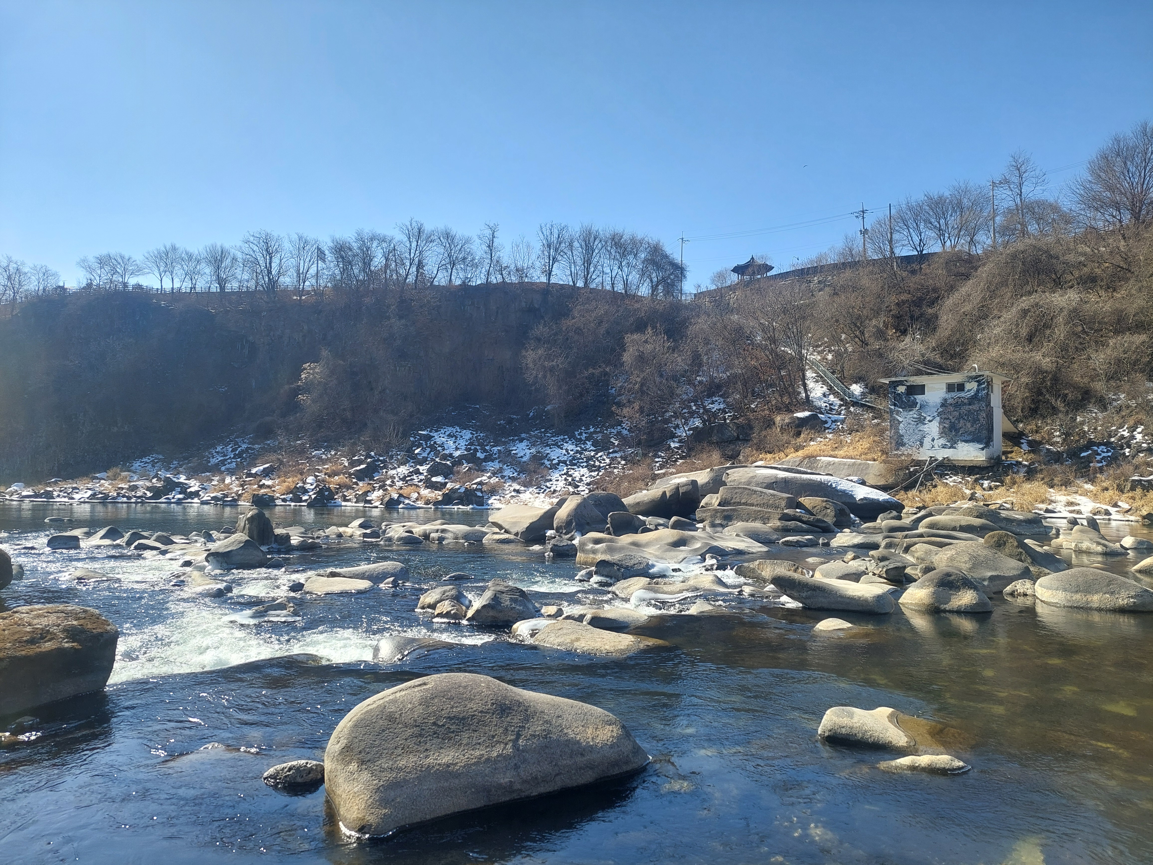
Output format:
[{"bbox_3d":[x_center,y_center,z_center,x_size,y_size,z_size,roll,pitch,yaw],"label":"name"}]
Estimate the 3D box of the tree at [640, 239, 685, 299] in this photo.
[{"bbox_3d":[12.191,-23.232,118.000,6.383,8.553,6.383,0,-2,0],"label":"tree"}]

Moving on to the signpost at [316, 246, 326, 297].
[{"bbox_3d":[-37.942,-23.848,123.500,0.400,7.800,3.200,0,-2,0],"label":"signpost"}]

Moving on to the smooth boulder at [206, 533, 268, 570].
[{"bbox_3d":[-7.494,2.657,18.400,1.350,0.850,1.100,2,-3,-20],"label":"smooth boulder"}]

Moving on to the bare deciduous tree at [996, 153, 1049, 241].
[{"bbox_3d":[48.193,-25.557,90.000,5.744,9.931,5.744,0,-2,0],"label":"bare deciduous tree"}]

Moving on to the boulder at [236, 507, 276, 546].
[{"bbox_3d":[-11.345,3.351,29.500,1.400,1.400,1.200,0,-2,0],"label":"boulder"}]

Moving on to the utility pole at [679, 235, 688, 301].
[{"bbox_3d":[18.280,-28.188,142.000,1.900,11.400,0.600,0,-3,10],"label":"utility pole"}]

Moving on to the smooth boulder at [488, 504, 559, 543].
[{"bbox_3d":[-1.573,2.848,26.200,2.200,1.250,1.700,1,-3,-10],"label":"smooth boulder"}]

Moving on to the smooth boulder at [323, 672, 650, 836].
[{"bbox_3d":[-0.710,2.309,6.400,2.350,1.000,1.300,3,-4,-36],"label":"smooth boulder"}]

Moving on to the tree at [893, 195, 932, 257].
[{"bbox_3d":[45.253,-27.746,112.000,5.300,8.200,5.200,1,-3,0],"label":"tree"}]

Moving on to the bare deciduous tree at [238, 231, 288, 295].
[{"bbox_3d":[-47.058,-25.625,125.000,7.167,9.466,7.167,0,-2,0],"label":"bare deciduous tree"}]

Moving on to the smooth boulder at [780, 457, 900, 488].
[{"bbox_3d":[14.877,2.363,48.000,7.000,2.000,3.600,0,-3,14],"label":"smooth boulder"}]

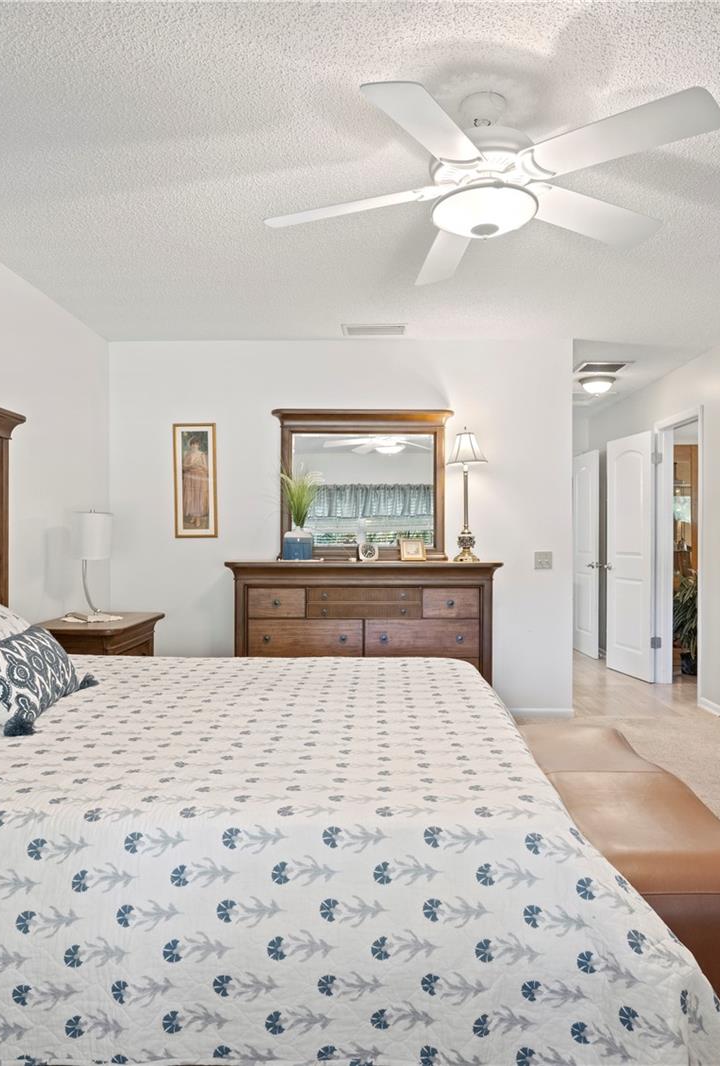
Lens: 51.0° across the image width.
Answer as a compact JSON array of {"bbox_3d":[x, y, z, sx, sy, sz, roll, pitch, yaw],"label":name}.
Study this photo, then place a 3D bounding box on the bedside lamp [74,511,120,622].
[{"bbox_3d":[-1.400,0.168,4.020,0.230,0.576,0.230,0,0,0],"label":"bedside lamp"}]

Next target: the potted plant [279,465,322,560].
[{"bbox_3d":[-0.366,-0.122,4.660,0.260,0.588,0.220,0,0,0],"label":"potted plant"}]

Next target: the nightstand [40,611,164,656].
[{"bbox_3d":[-1.370,0.833,3.910,0.488,0.754,0.735,0,0,0],"label":"nightstand"}]

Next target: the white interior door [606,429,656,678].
[{"bbox_3d":[2.295,0.193,6.410,0.040,2.020,0.715,0,0,-12],"label":"white interior door"}]

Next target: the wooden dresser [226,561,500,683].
[{"bbox_3d":[0.031,0.688,4.685,1.630,1.030,0.480,0,0,1],"label":"wooden dresser"}]

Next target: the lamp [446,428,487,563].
[{"bbox_3d":[0.663,-0.240,4.700,0.260,0.833,0.260,0,0,0],"label":"lamp"}]

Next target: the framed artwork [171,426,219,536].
[{"bbox_3d":[-1.076,-0.340,4.945,0.284,0.750,0.030,-1,0,1],"label":"framed artwork"}]

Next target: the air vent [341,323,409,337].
[{"bbox_3d":[0.094,-1.252,4.695,0.400,0.020,0.260,0,0,1],"label":"air vent"}]

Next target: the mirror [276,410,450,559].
[{"bbox_3d":[0.020,-0.302,4.850,1.117,0.963,0.090,0,0,0],"label":"mirror"}]

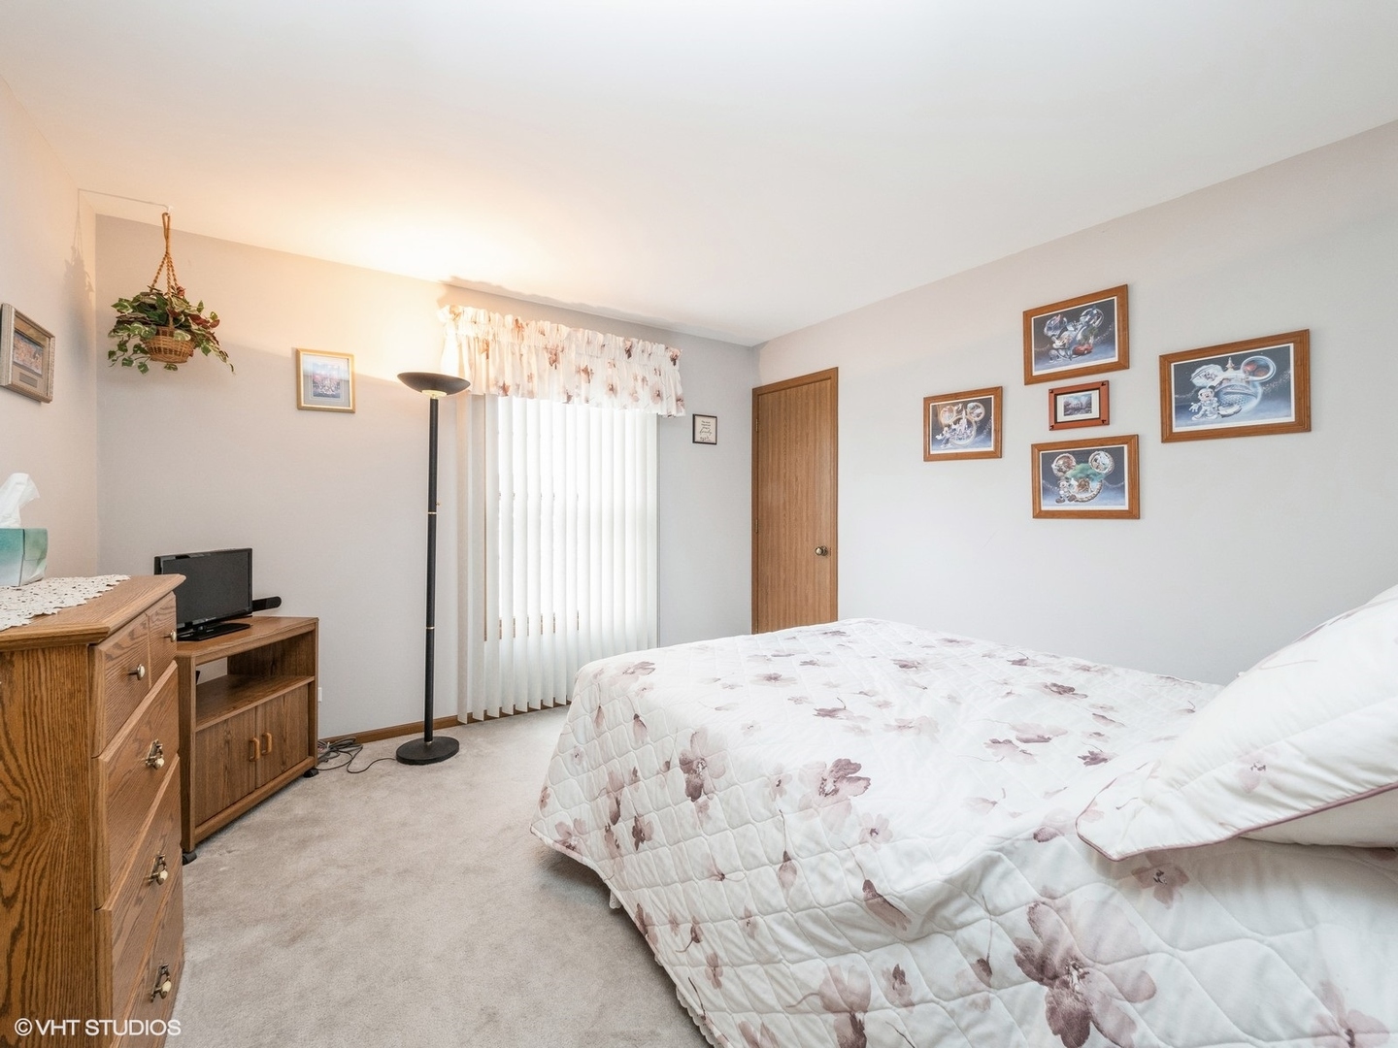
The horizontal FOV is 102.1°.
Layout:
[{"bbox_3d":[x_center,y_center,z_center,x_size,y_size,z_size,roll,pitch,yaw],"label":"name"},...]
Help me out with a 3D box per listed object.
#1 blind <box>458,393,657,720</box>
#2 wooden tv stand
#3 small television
[{"bbox_3d":[-0.807,0.066,3.436,1.250,2.060,0.100,-1,1,-34],"label":"blind"},{"bbox_3d":[-1.870,0.779,2.182,0.400,0.705,0.625,0,1,1],"label":"wooden tv stand"},{"bbox_3d":[-1.970,0.277,2.286,0.170,0.325,0.440,0,1,0],"label":"small television"}]

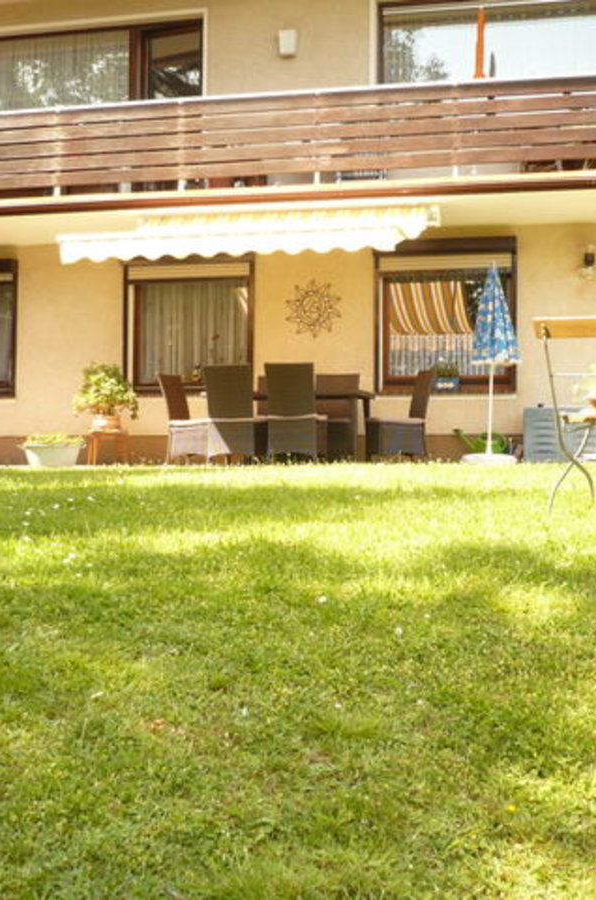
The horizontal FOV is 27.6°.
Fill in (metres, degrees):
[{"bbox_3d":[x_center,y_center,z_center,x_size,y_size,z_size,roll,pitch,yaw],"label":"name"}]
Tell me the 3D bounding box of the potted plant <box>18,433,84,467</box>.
[{"bbox_3d":[-2.550,-0.012,12.501,0.580,0.380,0.450,0,-2,13],"label":"potted plant"}]

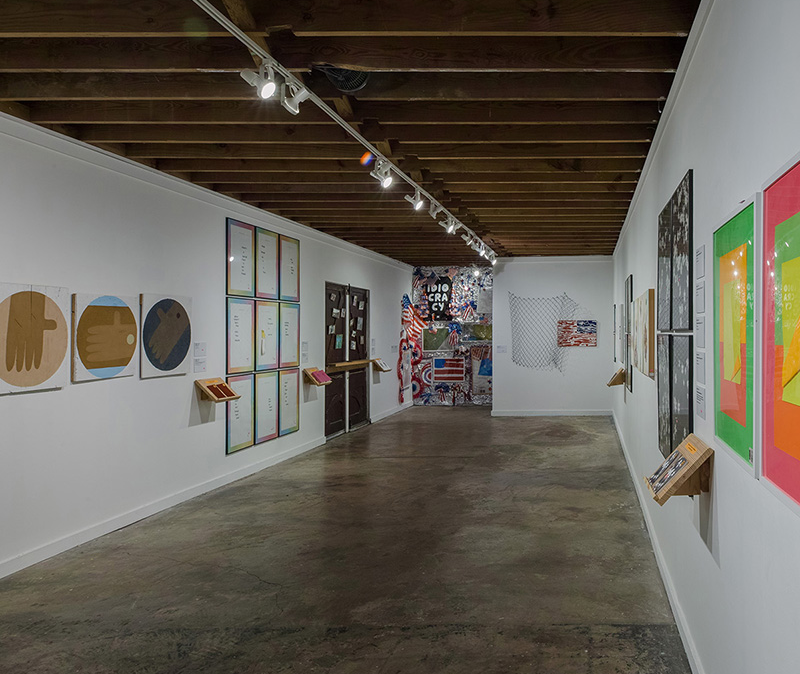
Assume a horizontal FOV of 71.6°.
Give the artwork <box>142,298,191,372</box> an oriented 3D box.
[{"bbox_3d":[-1.877,-0.016,4.472,0.030,0.580,0.537,0,0,19],"label":"artwork"}]

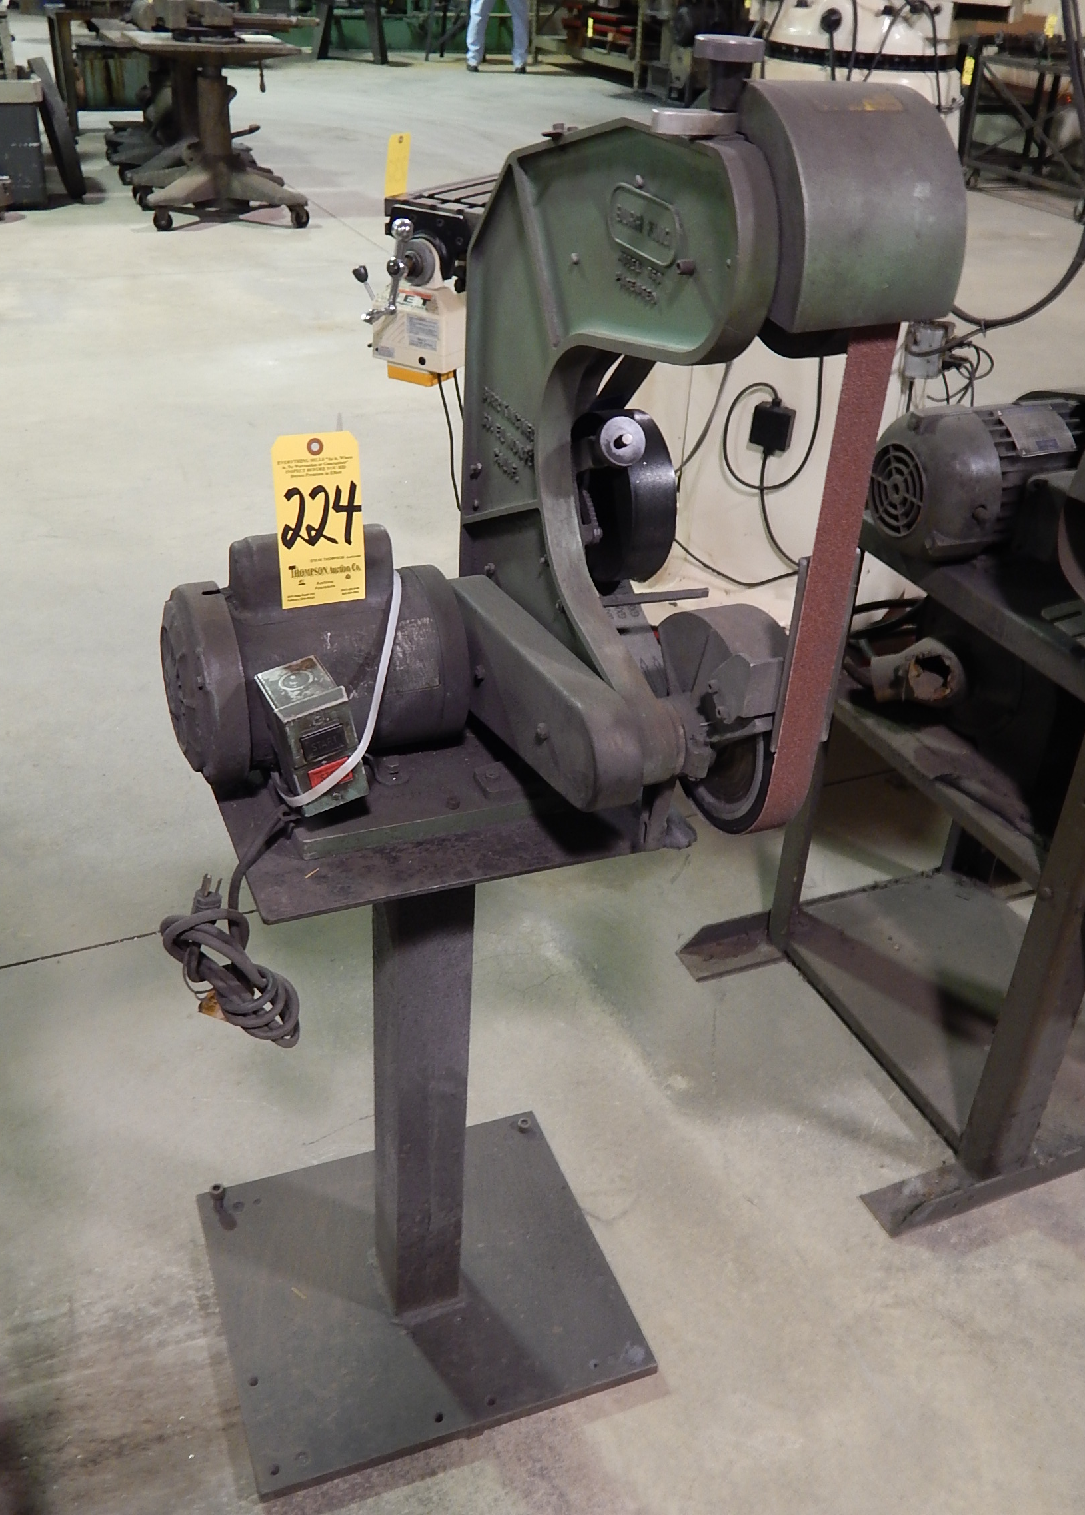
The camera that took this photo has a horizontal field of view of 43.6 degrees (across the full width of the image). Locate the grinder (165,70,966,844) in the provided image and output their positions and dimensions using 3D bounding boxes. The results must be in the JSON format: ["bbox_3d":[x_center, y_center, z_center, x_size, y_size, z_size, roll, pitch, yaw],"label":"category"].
[{"bbox_3d":[-0.054,-0.217,1.062,0.453,0.630,0.510,-9,33,-20],"label":"grinder"}]

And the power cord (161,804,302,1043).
[{"bbox_3d":[-0.272,0.170,1.191,0.120,0.215,0.100,-9,33,-20],"label":"power cord"}]

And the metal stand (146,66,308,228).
[{"bbox_3d":[-1.754,-3.310,7.310,0.800,0.770,0.720,-9,33,-20],"label":"metal stand"}]

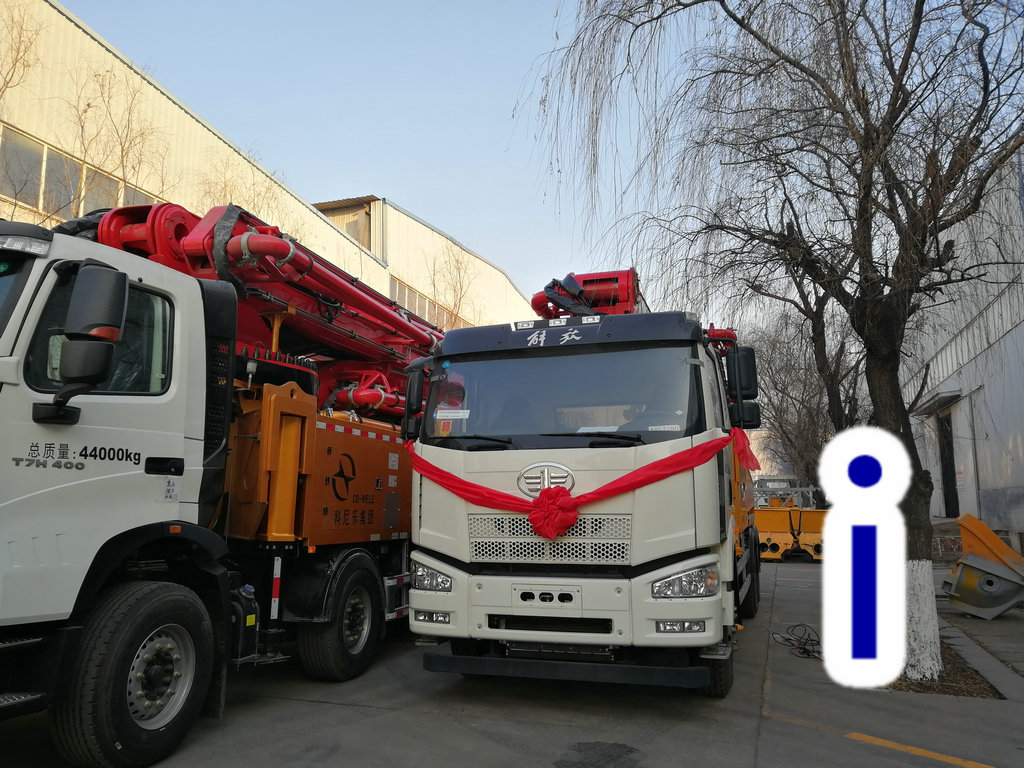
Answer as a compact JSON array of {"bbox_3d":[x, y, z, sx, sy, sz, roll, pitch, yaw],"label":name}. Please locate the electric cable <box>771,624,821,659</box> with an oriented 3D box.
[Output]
[{"bbox_3d":[3.240,2.857,8.982,0.680,0.150,1.450,-3,-9,19],"label":"electric cable"}]

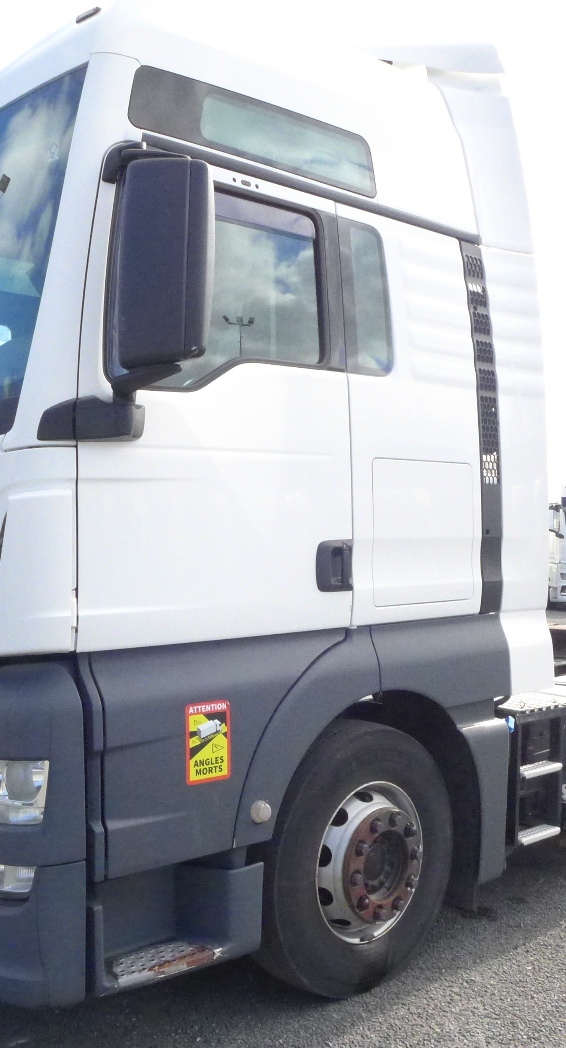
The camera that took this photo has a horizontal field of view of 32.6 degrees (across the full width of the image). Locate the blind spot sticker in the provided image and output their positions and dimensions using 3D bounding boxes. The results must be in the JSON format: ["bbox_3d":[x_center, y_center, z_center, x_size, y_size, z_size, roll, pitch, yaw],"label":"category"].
[{"bbox_3d":[-0.233,0.690,3.061,0.170,0.250,0.010,1,-2,-43],"label":"blind spot sticker"}]

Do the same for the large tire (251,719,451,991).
[{"bbox_3d":[0.253,1.276,3.768,1.010,1.010,0.315,1,-2,-43],"label":"large tire"}]

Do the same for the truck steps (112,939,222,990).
[{"bbox_3d":[-0.397,1.376,3.063,0.400,0.045,0.150,1,-2,-43],"label":"truck steps"}]

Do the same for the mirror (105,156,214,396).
[{"bbox_3d":[-0.361,-0.715,2.820,0.180,0.640,0.280,1,-2,-43],"label":"mirror"}]

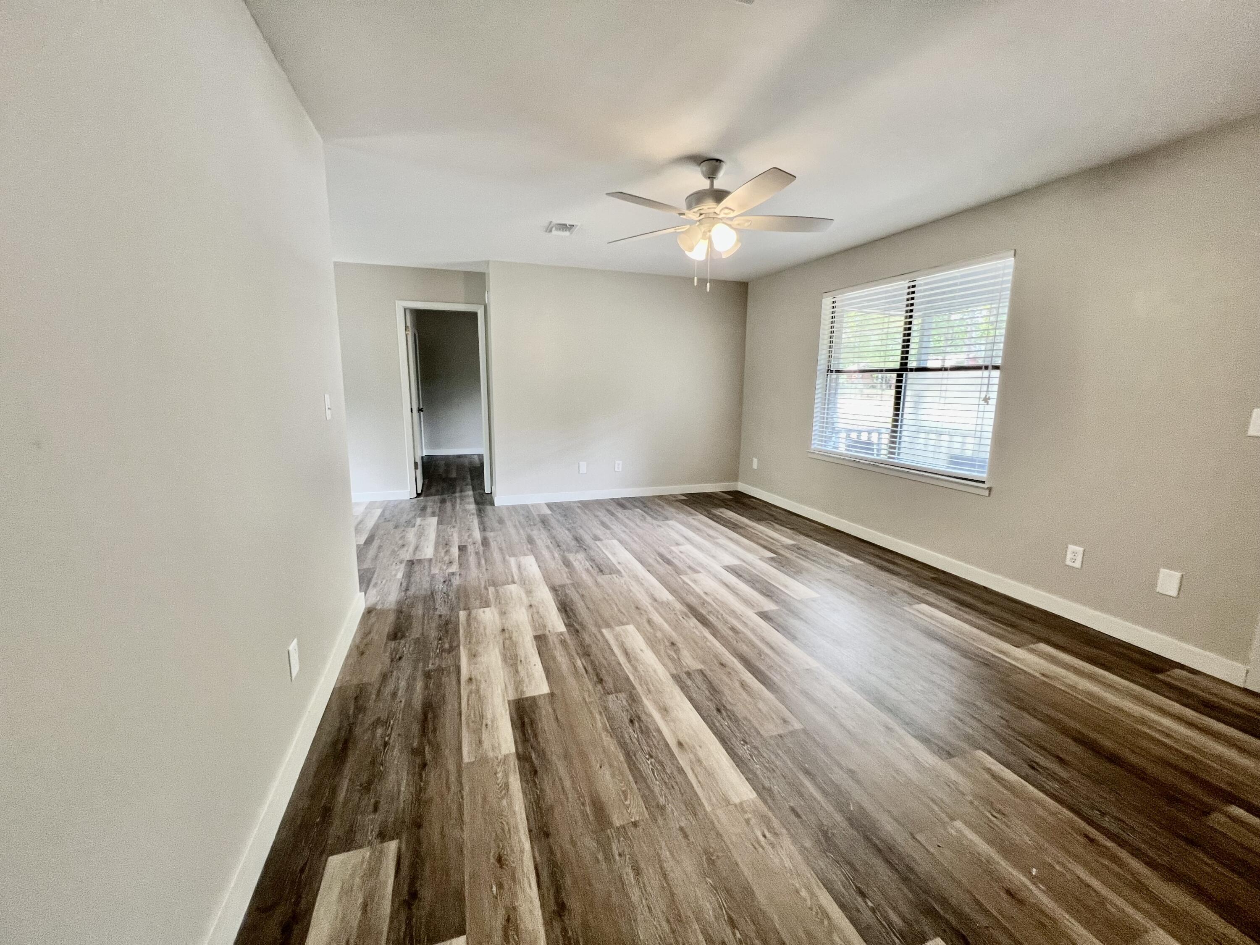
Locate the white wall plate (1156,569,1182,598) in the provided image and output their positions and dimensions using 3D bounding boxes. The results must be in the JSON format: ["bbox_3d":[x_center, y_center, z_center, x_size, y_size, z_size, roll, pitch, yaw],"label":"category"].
[{"bbox_3d":[2.713,0.552,2.374,0.008,0.118,0.072,-3,11,-20],"label":"white wall plate"}]

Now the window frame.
[{"bbox_3d":[2.128,-0.824,3.865,0.055,1.459,1.638,-3,11,-20],"label":"window frame"}]

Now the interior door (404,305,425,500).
[{"bbox_3d":[-2.535,-0.817,5.601,0.038,2.030,0.760,-3,11,-20],"label":"interior door"}]

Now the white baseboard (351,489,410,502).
[{"bbox_3d":[-2.741,0.260,5.131,0.640,0.094,0.015,-3,11,-20],"label":"white baseboard"}]

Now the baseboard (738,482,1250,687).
[{"bbox_3d":[2.095,0.558,4.075,0.015,0.096,4.166,-3,11,-20],"label":"baseboard"}]

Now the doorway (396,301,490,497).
[{"bbox_3d":[-2.037,-0.769,5.252,0.862,2.100,0.140,-3,11,-20],"label":"doorway"}]

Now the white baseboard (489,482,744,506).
[{"bbox_3d":[-0.025,0.246,5.504,2.970,0.095,0.015,-3,11,-20],"label":"white baseboard"}]

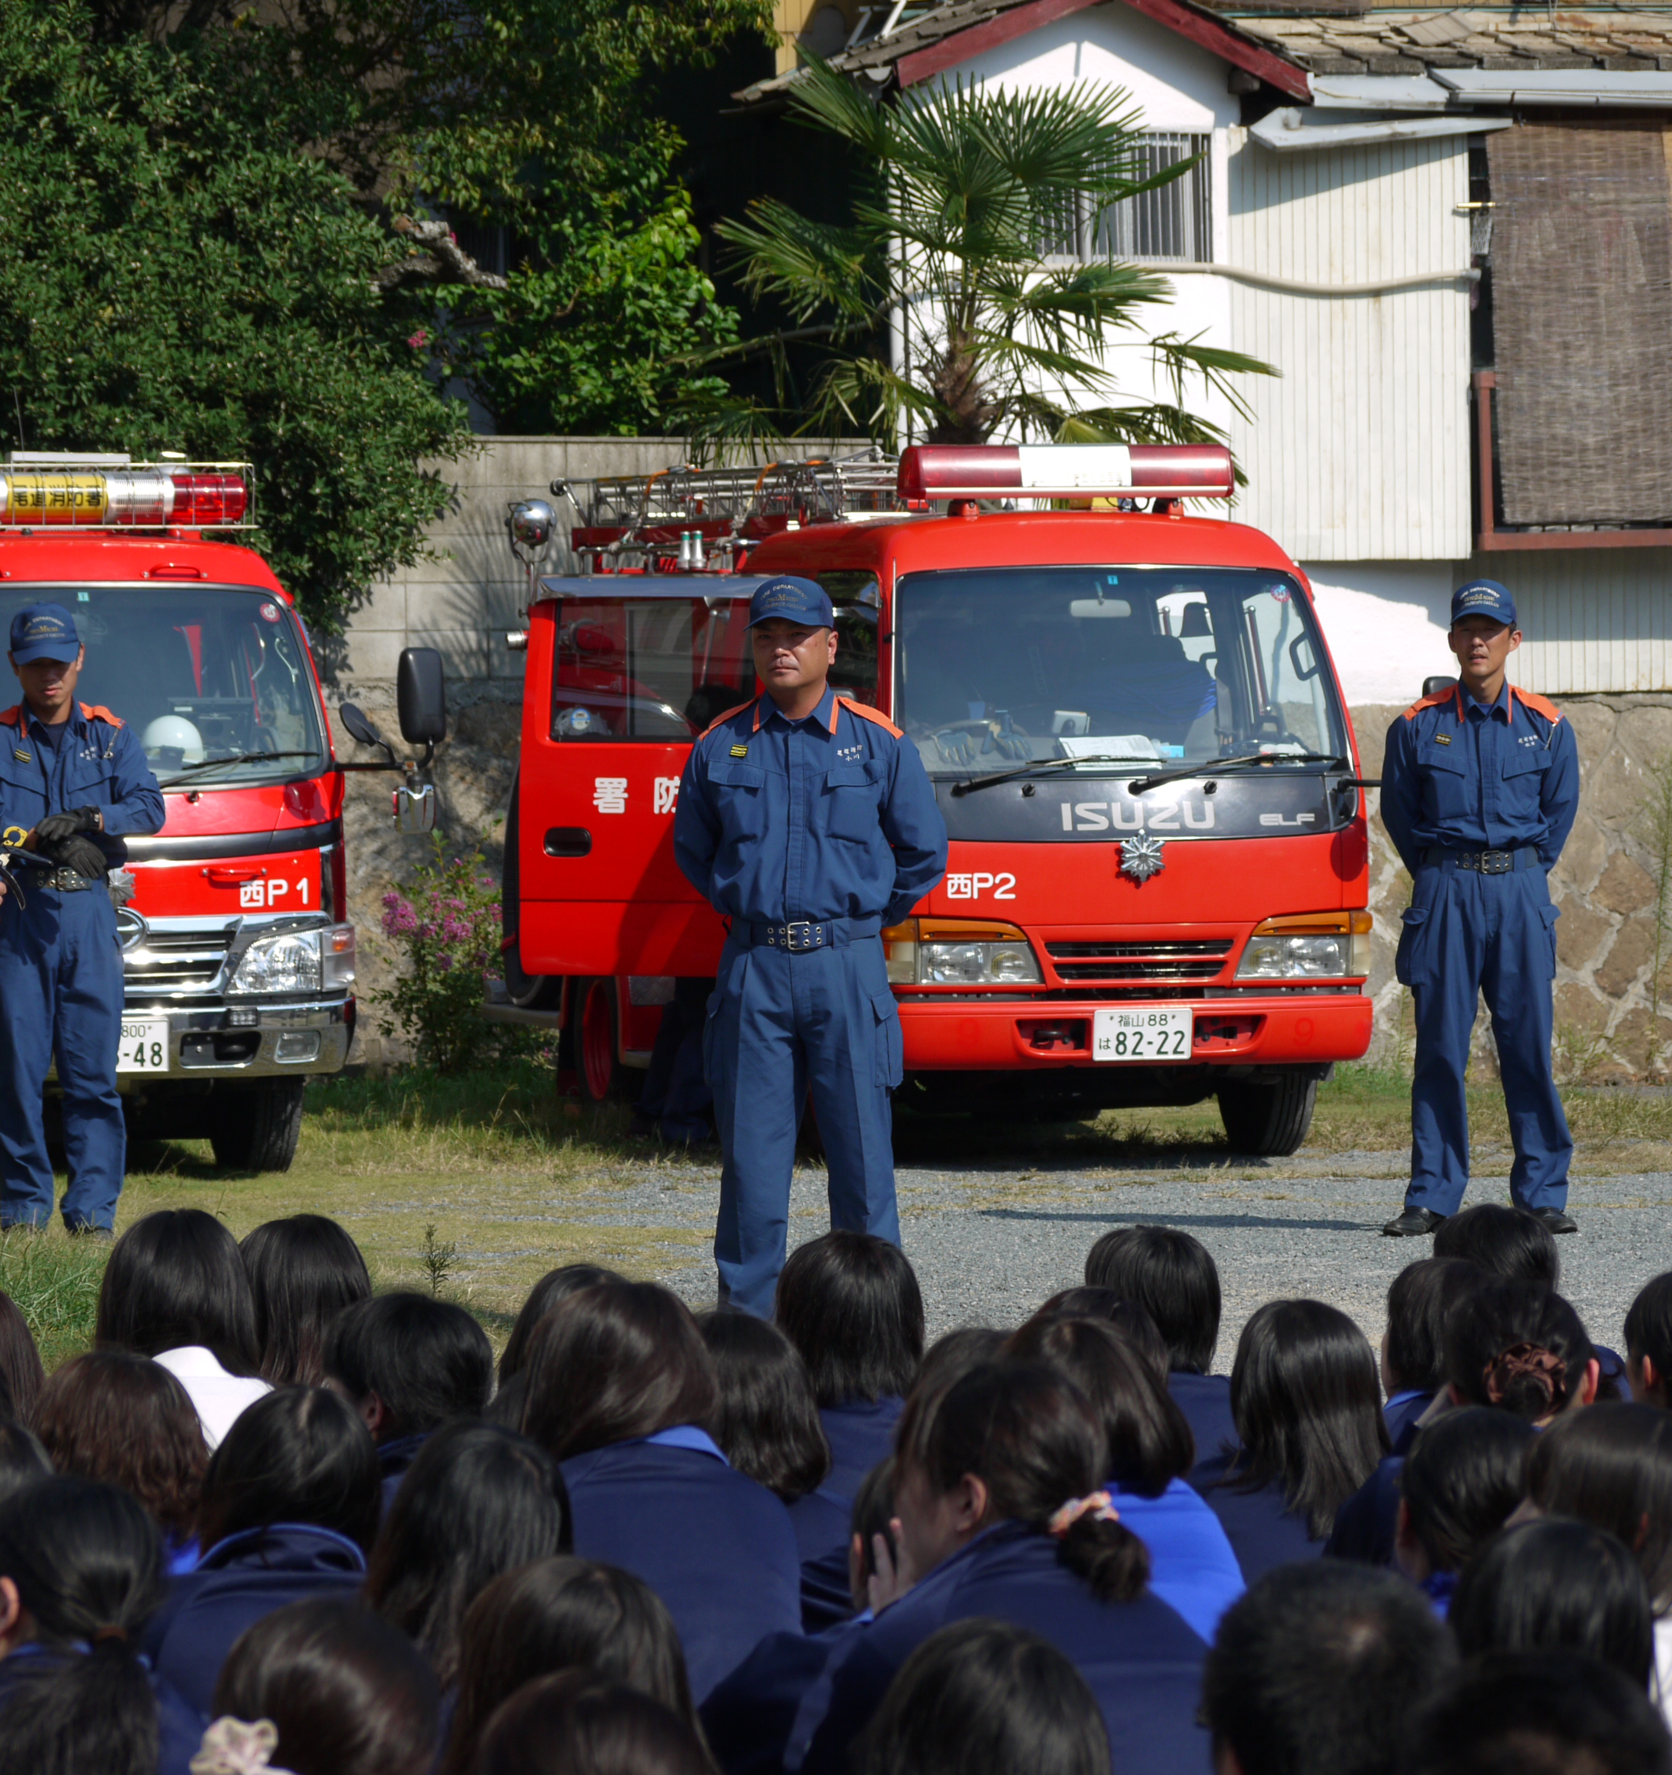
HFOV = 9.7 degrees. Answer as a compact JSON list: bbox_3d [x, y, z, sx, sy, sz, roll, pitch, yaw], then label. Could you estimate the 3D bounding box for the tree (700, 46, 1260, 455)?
[{"bbox_3d":[0.580,-1.280,40.000,2.300,4.200,2.300,0,1,0],"label":"tree"}]

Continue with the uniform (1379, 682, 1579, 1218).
[{"bbox_3d":[1.754,0.169,26.800,0.550,1.460,0.340,0,1,-2],"label":"uniform"}]

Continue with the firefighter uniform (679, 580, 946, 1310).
[{"bbox_3d":[-0.060,0.176,22.000,0.600,1.730,0.380,0,1,9],"label":"firefighter uniform"}]

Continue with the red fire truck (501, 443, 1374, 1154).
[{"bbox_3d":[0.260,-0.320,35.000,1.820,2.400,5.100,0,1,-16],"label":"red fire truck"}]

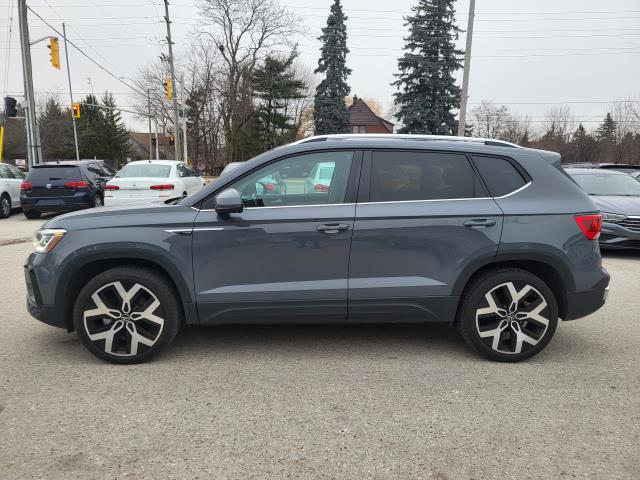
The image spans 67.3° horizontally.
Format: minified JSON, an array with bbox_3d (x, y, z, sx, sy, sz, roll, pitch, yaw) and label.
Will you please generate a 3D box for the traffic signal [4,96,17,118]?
[{"bbox_3d":[-10.817,-4.631,16.800,0.360,0.730,0.300,0,9,-3],"label":"traffic signal"}]

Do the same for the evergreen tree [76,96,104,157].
[{"bbox_3d":[-22.019,-10.216,46.597,2.871,7.512,2.871,0,9,-3],"label":"evergreen tree"}]

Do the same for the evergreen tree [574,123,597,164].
[{"bbox_3d":[46.133,-16.079,83.458,4.000,8.414,4.000,0,9,0],"label":"evergreen tree"}]

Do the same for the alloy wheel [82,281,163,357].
[{"bbox_3d":[-1.325,0.520,3.358,0.540,0.540,0.200,0,9,-3],"label":"alloy wheel"}]

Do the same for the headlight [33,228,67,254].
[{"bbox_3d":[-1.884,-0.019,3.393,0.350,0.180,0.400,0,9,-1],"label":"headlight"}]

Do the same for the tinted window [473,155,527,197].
[{"bbox_3d":[1.245,-0.438,3.314,0.390,0.320,0.060,0,-14,-1],"label":"tinted window"}]

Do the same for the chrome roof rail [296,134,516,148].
[{"bbox_3d":[0.643,-0.701,3.470,1.679,0.100,0.070,0,9,-3],"label":"chrome roof rail"}]

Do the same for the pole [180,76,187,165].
[{"bbox_3d":[-11.945,-9.807,41.984,0.300,8.592,0.300,0,9,0],"label":"pole"}]

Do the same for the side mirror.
[{"bbox_3d":[-0.593,-0.242,3.149,0.150,0.180,0.240,0,9,-3],"label":"side mirror"}]

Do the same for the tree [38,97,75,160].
[{"bbox_3d":[-31.367,-12.302,56.794,4.300,8.548,4.300,0,9,0],"label":"tree"}]

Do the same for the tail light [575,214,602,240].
[{"bbox_3d":[1.857,-0.095,3.375,0.270,0.180,0.250,0,9,-1],"label":"tail light"}]

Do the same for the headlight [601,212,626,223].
[{"bbox_3d":[4.306,-0.332,7.100,0.400,0.150,0.300,0,9,-3],"label":"headlight"}]

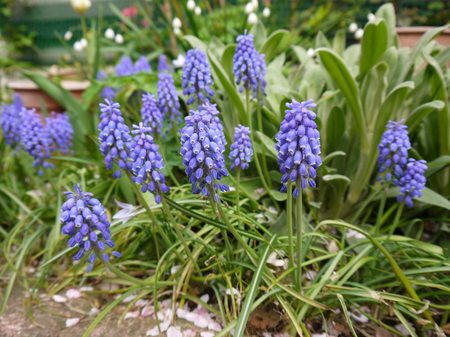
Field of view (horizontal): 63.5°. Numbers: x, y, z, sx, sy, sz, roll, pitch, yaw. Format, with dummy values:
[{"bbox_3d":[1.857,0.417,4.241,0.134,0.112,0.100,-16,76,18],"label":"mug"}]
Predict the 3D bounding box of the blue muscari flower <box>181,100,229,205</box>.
[{"bbox_3d":[-0.015,-0.012,0.265,0.032,0.072,0.032,-7,21,0],"label":"blue muscari flower"}]

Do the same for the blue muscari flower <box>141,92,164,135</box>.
[{"bbox_3d":[-0.084,-0.064,0.420,0.024,0.050,0.024,-15,20,0],"label":"blue muscari flower"}]

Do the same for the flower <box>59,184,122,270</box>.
[{"bbox_3d":[-0.103,0.046,0.280,0.034,0.062,0.034,-16,18,0],"label":"flower"}]

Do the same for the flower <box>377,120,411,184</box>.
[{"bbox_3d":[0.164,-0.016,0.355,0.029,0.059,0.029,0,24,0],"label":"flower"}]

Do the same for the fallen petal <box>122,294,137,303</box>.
[{"bbox_3d":[-0.079,0.107,0.300,0.013,0.003,0.009,0,21,0],"label":"fallen petal"}]

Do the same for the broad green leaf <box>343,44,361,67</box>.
[{"bbox_3d":[0.167,-0.148,0.480,0.025,0.034,0.014,5,24,-2],"label":"broad green leaf"}]

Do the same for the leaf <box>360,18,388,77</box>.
[{"bbox_3d":[0.185,-0.148,0.450,0.033,0.073,0.018,3,24,-1],"label":"leaf"}]

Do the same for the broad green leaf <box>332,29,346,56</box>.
[{"bbox_3d":[0.154,-0.168,0.490,0.019,0.041,0.014,0,24,0],"label":"broad green leaf"}]

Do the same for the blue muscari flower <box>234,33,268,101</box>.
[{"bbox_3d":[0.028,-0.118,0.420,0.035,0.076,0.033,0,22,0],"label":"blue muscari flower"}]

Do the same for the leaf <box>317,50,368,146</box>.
[{"bbox_3d":[0.141,-0.086,0.440,0.035,0.122,0.030,-13,21,31],"label":"leaf"}]

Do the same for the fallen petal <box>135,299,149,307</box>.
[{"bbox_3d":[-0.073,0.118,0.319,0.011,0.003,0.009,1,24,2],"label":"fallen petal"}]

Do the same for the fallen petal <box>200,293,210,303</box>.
[{"bbox_3d":[-0.017,0.114,0.321,0.009,0.006,0.008,0,22,0],"label":"fallen petal"}]

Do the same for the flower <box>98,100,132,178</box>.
[{"bbox_3d":[-0.092,-0.025,0.310,0.028,0.066,0.028,-14,20,0],"label":"flower"}]

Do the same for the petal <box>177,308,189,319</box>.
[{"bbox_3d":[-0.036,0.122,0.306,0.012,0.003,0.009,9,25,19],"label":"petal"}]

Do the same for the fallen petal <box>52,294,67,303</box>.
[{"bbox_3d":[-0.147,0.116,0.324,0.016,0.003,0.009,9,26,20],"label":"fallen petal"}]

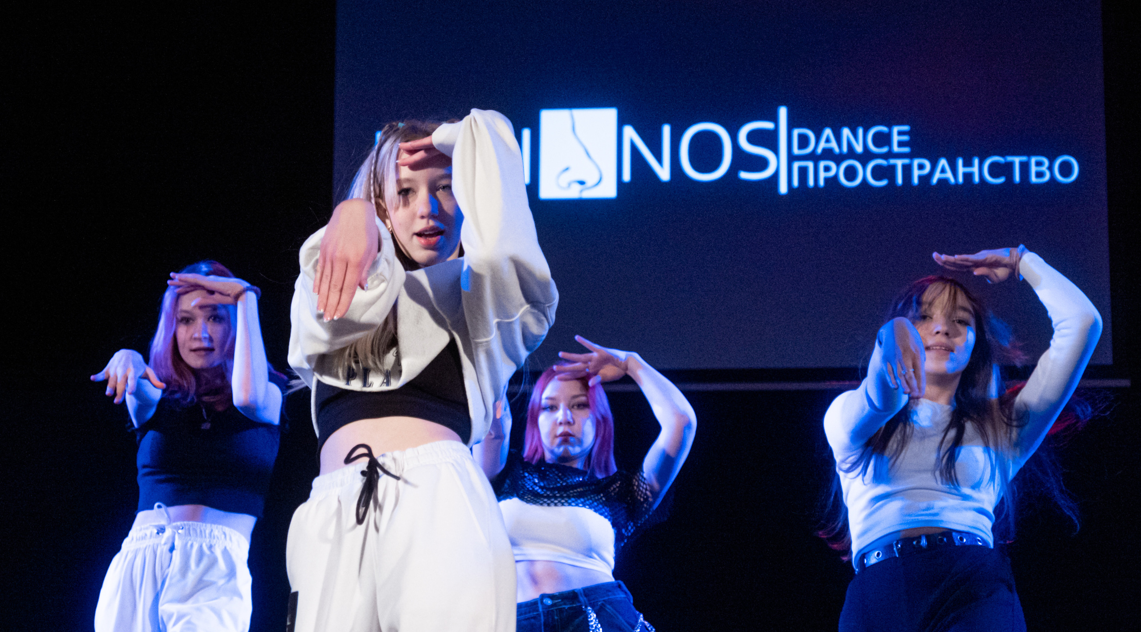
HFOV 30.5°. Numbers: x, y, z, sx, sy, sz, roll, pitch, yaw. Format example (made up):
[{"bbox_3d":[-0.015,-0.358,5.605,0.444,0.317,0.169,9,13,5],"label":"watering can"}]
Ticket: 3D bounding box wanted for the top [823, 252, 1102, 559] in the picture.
[{"bbox_3d":[0.775,0.178,4.120,0.550,0.600,0.470,-1,-8,10],"label":"top"}]

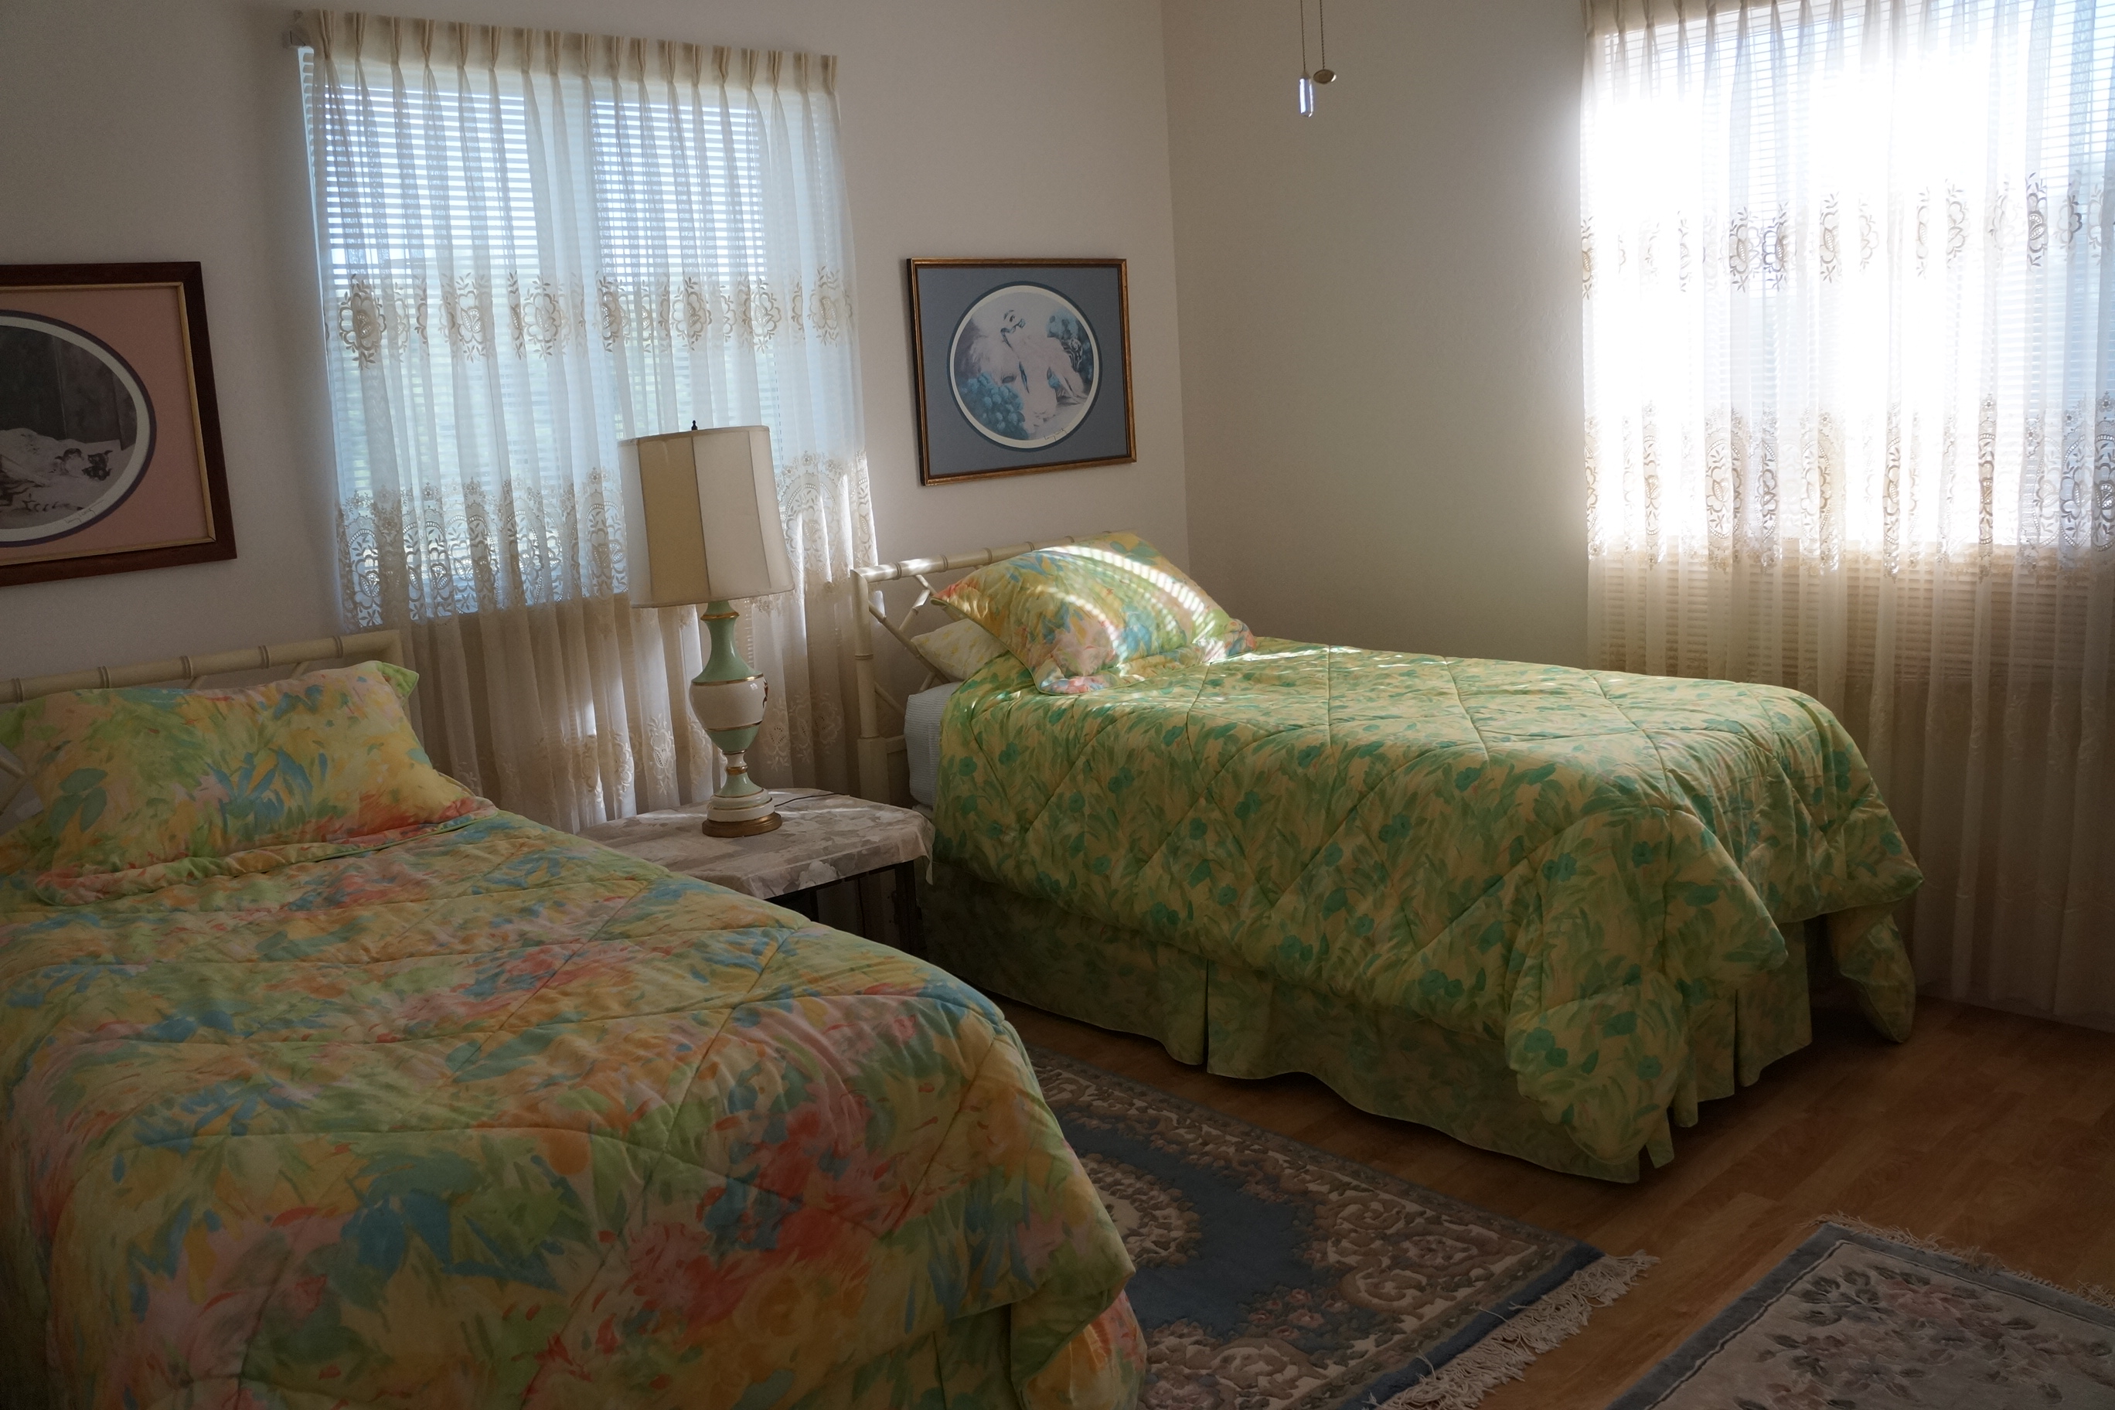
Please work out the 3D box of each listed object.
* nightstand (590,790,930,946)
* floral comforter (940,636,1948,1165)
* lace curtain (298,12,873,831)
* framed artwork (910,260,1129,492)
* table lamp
[{"bbox_3d":[-0.593,0.518,3.266,0.580,0.530,0.480,-13,14,-38],"label":"nightstand"},{"bbox_3d":[0.699,0.271,3.541,1.060,0.630,1.980,-14,15,-41],"label":"floral comforter"},{"bbox_3d":[-0.929,-0.374,3.608,1.220,2.140,0.120,-13,14,-38],"label":"lace curtain"},{"bbox_3d":[-0.065,-0.911,4.311,0.745,0.565,0.030,-13,14,-38],"label":"framed artwork"},{"bbox_3d":[-0.676,-0.152,3.208,0.340,0.820,0.340,-13,14,-38],"label":"table lamp"}]

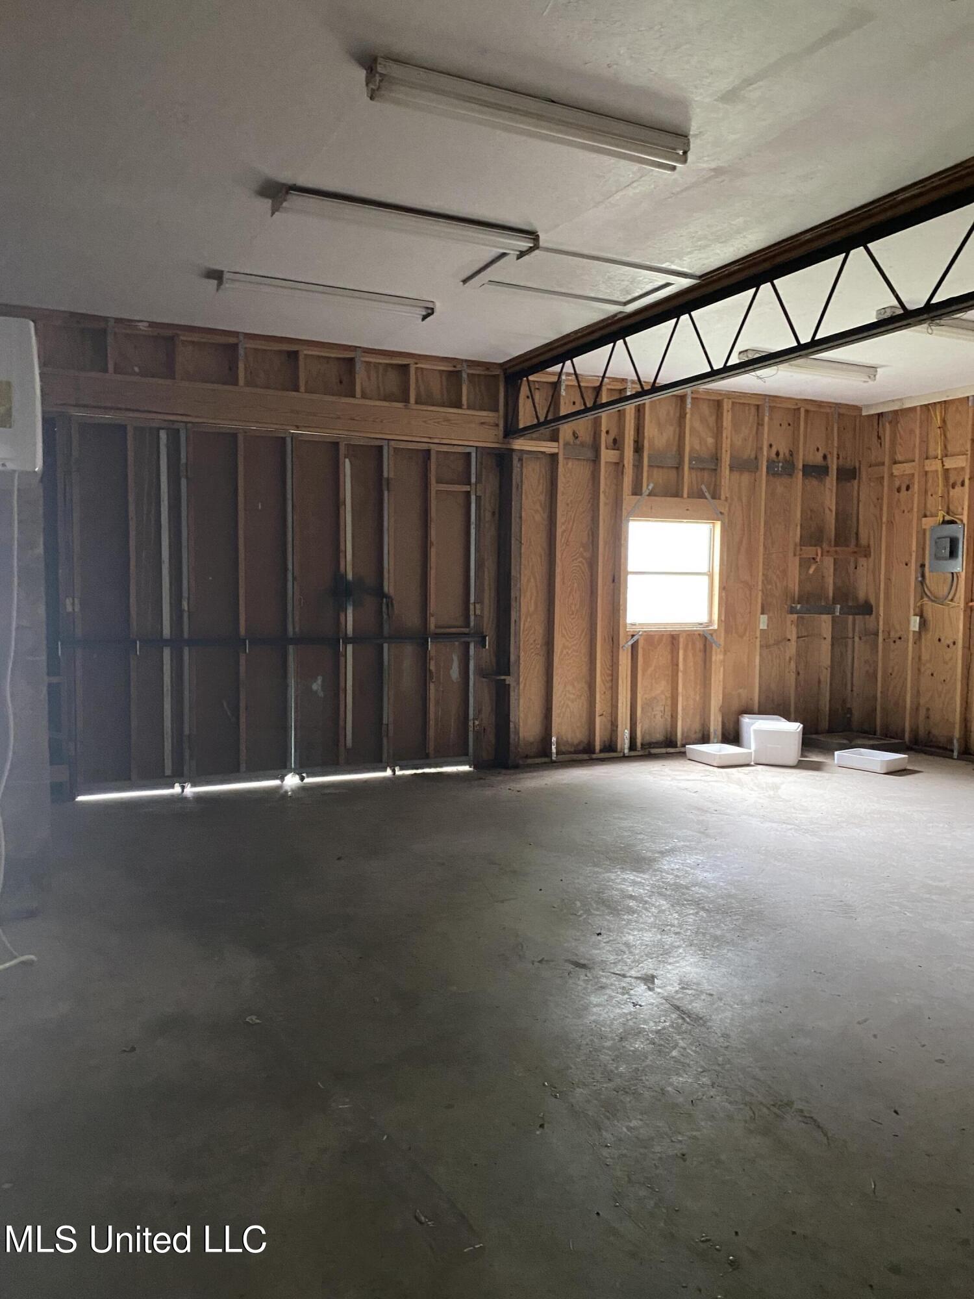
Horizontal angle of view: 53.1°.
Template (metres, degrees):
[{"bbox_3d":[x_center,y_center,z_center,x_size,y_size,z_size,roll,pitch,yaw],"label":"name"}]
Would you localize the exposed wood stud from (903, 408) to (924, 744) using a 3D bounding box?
[{"bbox_3d":[3.747,-0.624,8.474,0.089,2.919,0.038,-1,4,-26],"label":"exposed wood stud"}]

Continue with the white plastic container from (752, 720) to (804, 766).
[{"bbox_3d":[2.322,0.756,7.796,0.345,0.284,0.415,2,4,22],"label":"white plastic container"}]

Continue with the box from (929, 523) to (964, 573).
[{"bbox_3d":[3.872,-0.846,8.162,0.101,0.397,0.327,-1,4,-26],"label":"box"}]

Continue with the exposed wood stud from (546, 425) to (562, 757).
[{"bbox_3d":[0.550,-0.618,7.692,0.040,2.945,0.089,-1,5,-26],"label":"exposed wood stud"}]

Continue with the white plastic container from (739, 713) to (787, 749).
[{"bbox_3d":[2.359,0.718,8.339,0.350,0.285,0.360,1,4,1],"label":"white plastic container"}]

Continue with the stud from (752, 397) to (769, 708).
[{"bbox_3d":[2.395,-0.657,8.604,0.038,2.944,0.089,-1,4,-26],"label":"stud"}]

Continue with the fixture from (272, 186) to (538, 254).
[{"bbox_3d":[-0.340,-1.916,4.427,1.207,0.075,0.206,-1,4,-26],"label":"fixture"}]

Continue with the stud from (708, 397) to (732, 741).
[{"bbox_3d":[2.001,-0.653,8.412,0.090,2.944,0.089,-1,4,-26],"label":"stud"}]

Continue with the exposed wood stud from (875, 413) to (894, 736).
[{"bbox_3d":[3.621,-0.669,8.821,0.089,2.940,0.038,-2,4,-27],"label":"exposed wood stud"}]

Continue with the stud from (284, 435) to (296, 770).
[{"bbox_3d":[-1.379,-0.309,6.797,0.038,2.304,0.089,-1,4,-26],"label":"stud"}]

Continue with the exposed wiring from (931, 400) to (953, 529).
[{"bbox_3d":[3.818,-1.545,8.177,0.050,1.040,0.170,-1,5,-26],"label":"exposed wiring"}]

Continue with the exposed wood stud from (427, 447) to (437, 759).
[{"bbox_3d":[-0.418,-0.328,7.219,0.038,2.283,0.089,-2,4,-27],"label":"exposed wood stud"}]

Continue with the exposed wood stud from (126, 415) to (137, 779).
[{"bbox_3d":[-2.318,-0.290,6.345,0.040,2.300,0.089,-1,5,-26],"label":"exposed wood stud"}]

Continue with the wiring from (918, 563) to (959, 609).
[{"bbox_3d":[3.817,-0.548,8.255,0.080,0.390,0.380,-1,5,-26],"label":"wiring"}]

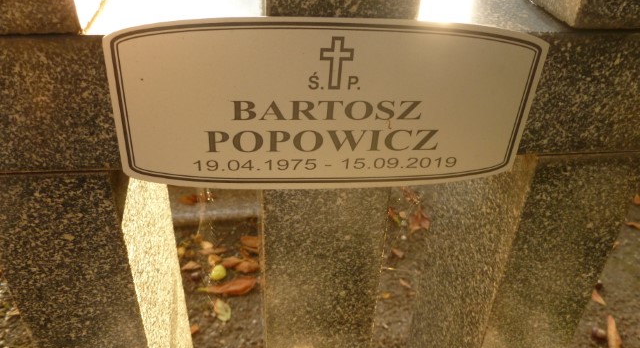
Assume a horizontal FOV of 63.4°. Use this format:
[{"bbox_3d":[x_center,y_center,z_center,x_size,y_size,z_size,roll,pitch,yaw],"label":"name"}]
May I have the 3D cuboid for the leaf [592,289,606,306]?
[{"bbox_3d":[0.674,0.298,1.248,0.022,0.012,0.049,-5,34,-10],"label":"leaf"}]

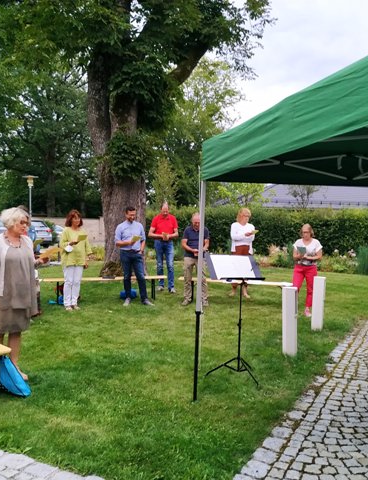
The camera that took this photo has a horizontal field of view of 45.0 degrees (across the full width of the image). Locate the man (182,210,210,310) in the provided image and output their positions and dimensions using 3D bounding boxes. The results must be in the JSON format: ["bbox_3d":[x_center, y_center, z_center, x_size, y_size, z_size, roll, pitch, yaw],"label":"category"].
[{"bbox_3d":[0.220,0.333,8.102,0.540,1.670,0.420,1,3,0],"label":"man"}]

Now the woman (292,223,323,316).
[{"bbox_3d":[2.065,0.491,7.406,0.490,1.540,0.360,1,3,15],"label":"woman"}]

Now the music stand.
[{"bbox_3d":[0.515,0.774,4.475,0.550,1.250,0.450,0,3,-17],"label":"music stand"}]

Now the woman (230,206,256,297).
[{"bbox_3d":[1.149,0.258,8.459,0.520,1.690,0.440,0,3,-6],"label":"woman"}]

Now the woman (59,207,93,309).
[{"bbox_3d":[-1.838,0.326,7.503,0.500,1.630,0.400,-1,4,-30],"label":"woman"}]

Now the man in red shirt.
[{"bbox_3d":[-0.417,0.164,9.206,0.600,1.800,0.420,0,3,-5],"label":"man in red shirt"}]

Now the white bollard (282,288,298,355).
[{"bbox_3d":[1.270,0.964,5.235,0.160,0.800,0.160,2,4,25],"label":"white bollard"}]

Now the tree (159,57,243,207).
[{"bbox_3d":[1.036,-5.442,27.683,5.800,11.000,5.600,1,3,0],"label":"tree"}]

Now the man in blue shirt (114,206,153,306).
[{"bbox_3d":[-0.922,0.276,8.049,0.580,1.770,0.480,-1,4,-23],"label":"man in blue shirt"}]

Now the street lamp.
[{"bbox_3d":[-7.748,-1.374,22.409,0.780,3.740,0.780,1,3,0],"label":"street lamp"}]

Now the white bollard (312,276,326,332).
[{"bbox_3d":[1.942,0.921,6.431,0.155,0.775,0.155,2,3,27],"label":"white bollard"}]

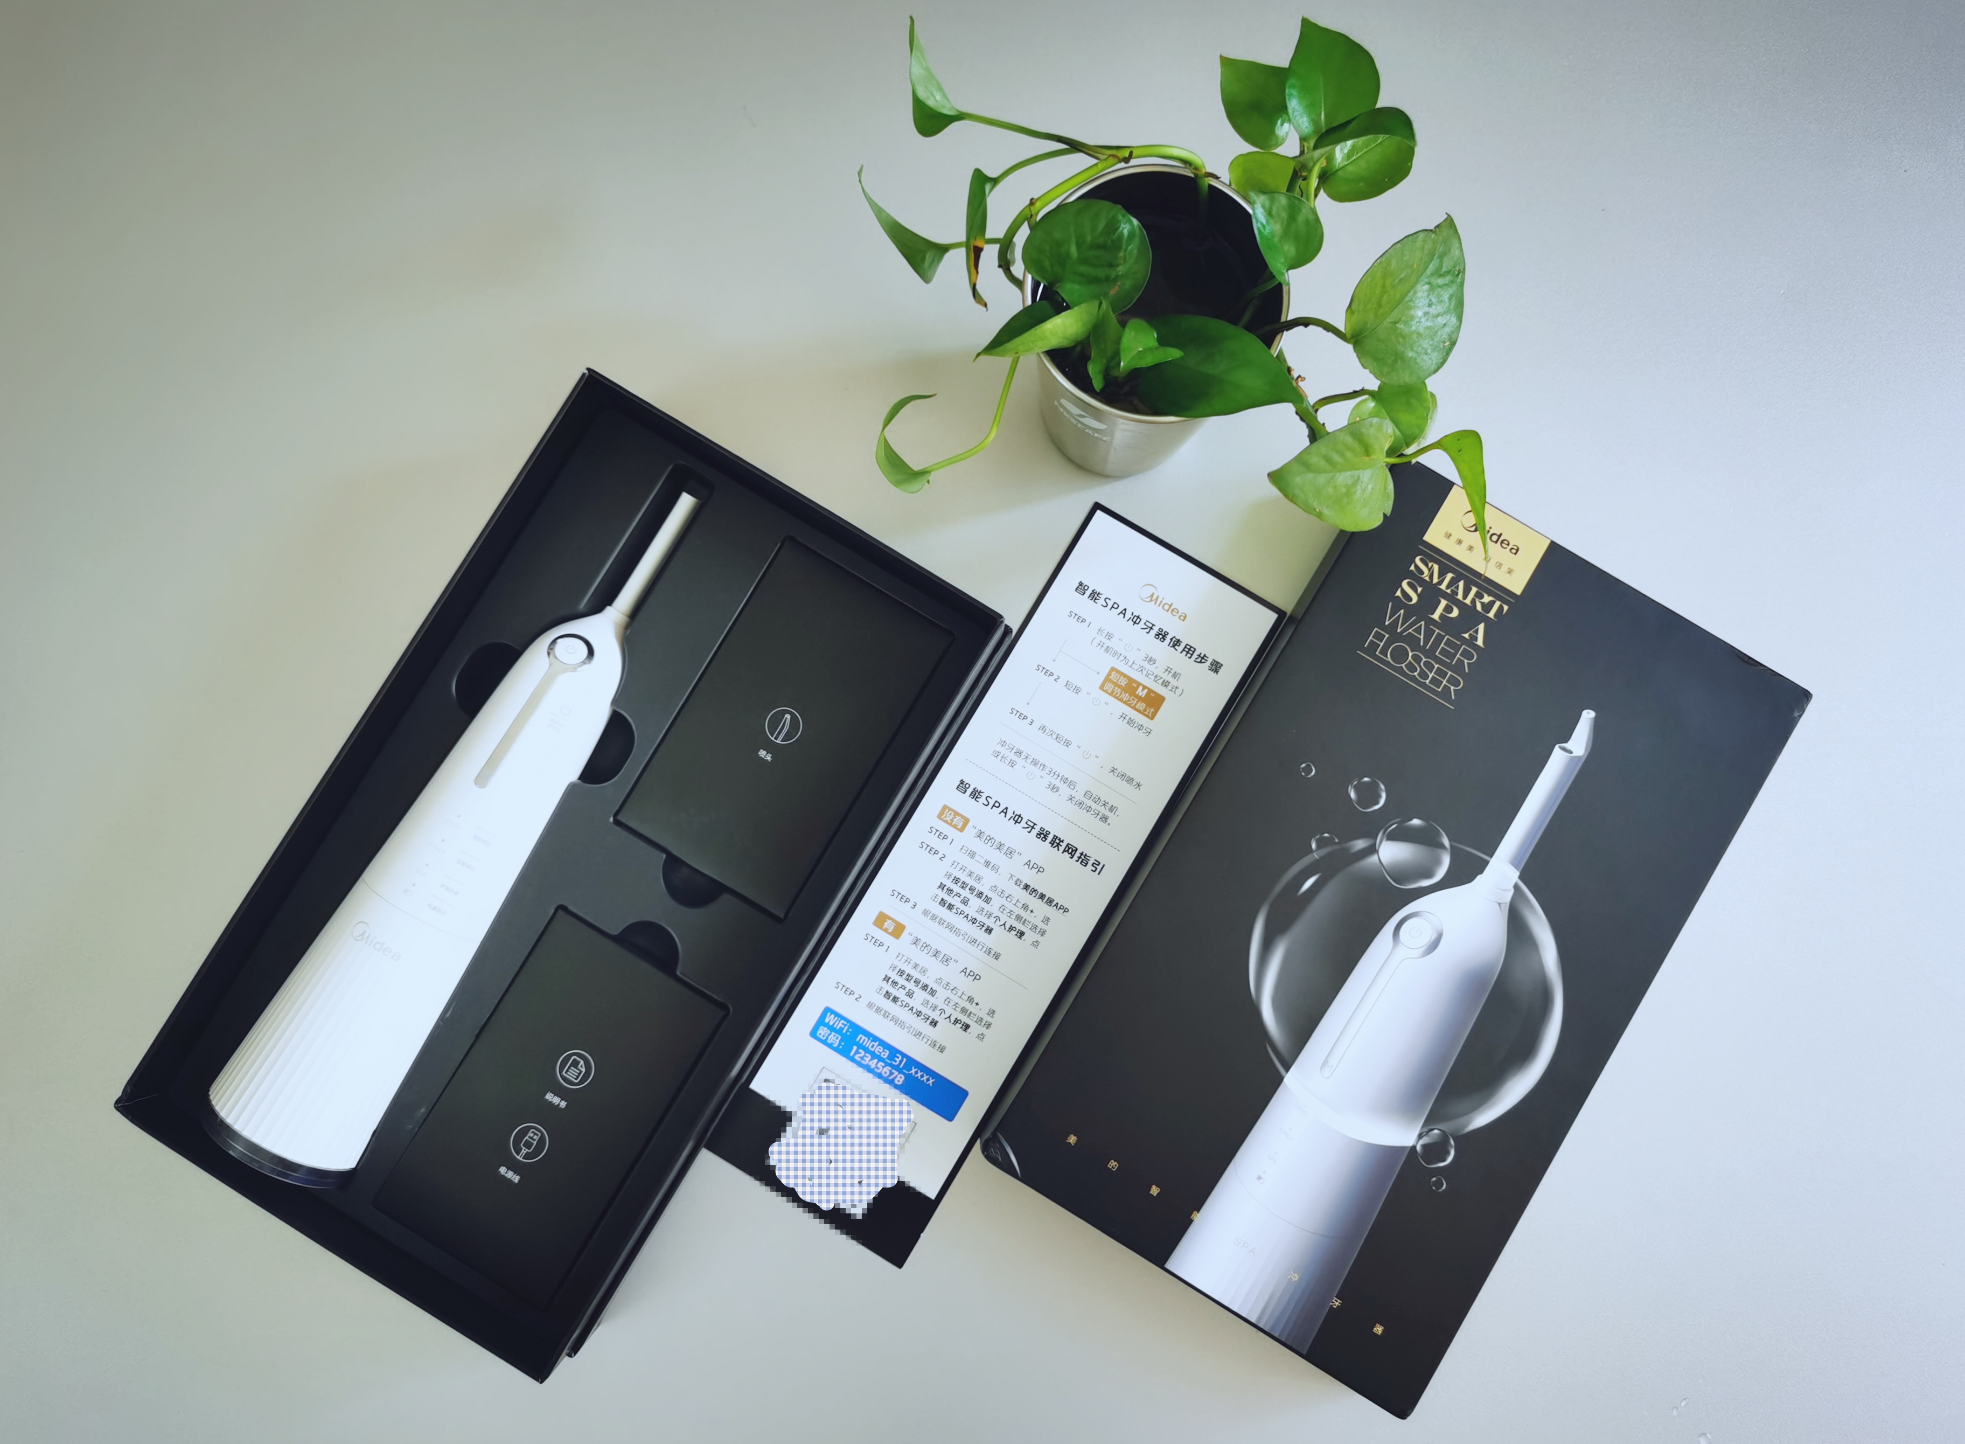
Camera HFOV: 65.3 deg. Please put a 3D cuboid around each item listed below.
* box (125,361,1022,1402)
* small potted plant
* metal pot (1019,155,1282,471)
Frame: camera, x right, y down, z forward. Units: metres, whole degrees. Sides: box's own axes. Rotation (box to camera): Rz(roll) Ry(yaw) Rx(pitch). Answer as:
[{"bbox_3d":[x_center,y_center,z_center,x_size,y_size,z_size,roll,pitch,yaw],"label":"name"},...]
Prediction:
[{"bbox_3d":[-0.142,0.051,0.560,0.172,0.076,0.299,31,85,3],"label":"box"},{"bbox_3d":[0.066,-0.142,0.541,0.210,0.150,0.170,0,84,0],"label":"small potted plant"},{"bbox_3d":[0.056,-0.134,0.557,0.087,0.117,0.087,0,84,0],"label":"metal pot"}]

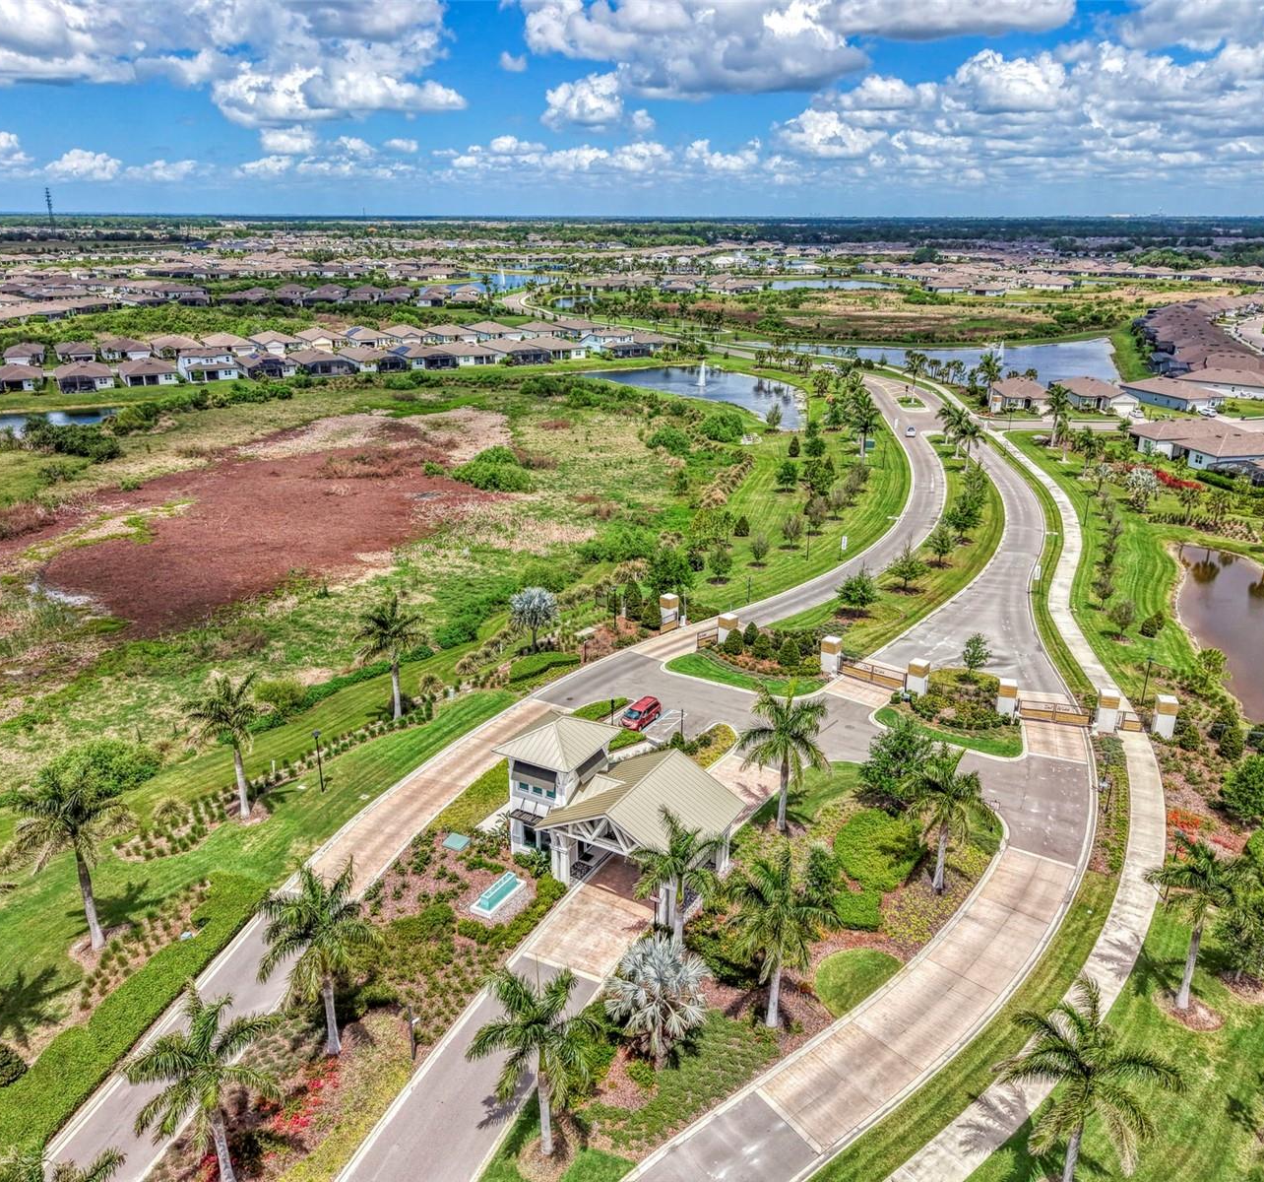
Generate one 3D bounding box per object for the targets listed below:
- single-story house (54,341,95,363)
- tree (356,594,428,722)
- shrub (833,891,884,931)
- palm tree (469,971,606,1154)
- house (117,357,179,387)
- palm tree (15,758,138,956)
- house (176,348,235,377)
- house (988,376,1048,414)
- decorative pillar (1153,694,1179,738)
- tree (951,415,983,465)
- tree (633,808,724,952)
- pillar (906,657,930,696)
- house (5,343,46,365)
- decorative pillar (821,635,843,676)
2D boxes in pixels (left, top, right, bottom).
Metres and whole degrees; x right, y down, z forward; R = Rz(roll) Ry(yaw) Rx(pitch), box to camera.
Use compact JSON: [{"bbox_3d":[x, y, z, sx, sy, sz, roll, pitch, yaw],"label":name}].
[{"bbox_3d":[-171.753,-73.805,336.494,11.500,5.500,20.500,-10,22,-28],"label":"single-story house"},{"bbox_3d":[-21.232,6.120,97.415,6.300,11.800,6.300,0,19,0],"label":"tree"},{"bbox_3d":[14.869,20.896,71.314,2.850,1.000,2.700,0,19,0],"label":"shrub"},{"bbox_3d":[-4.396,22.660,51.714,6.000,10.300,6.000,0,19,0],"label":"palm tree"},{"bbox_3d":[-131.281,-59.839,296.114,12.700,5.700,20.000,-11,22,-30],"label":"house"},{"bbox_3d":[-32.191,15.868,63.985,7.100,12.110,7.100,0,19,0],"label":"palm tree"},{"bbox_3d":[-117.041,-63.051,301.066,12.200,7.800,19.000,-11,22,-28],"label":"house"},{"bbox_3d":[91.508,-47.480,260.467,11.500,5.600,18.000,-1,19,-4],"label":"house"},{"bbox_3d":[46.881,11.094,95.973,1.457,3.371,1.457,4,20,12],"label":"decorative pillar"},{"bbox_3d":[57.588,-24.969,187.444,5.470,8.920,5.470,0,19,0],"label":"tree"},{"bbox_3d":[2.864,17.500,65.110,5.400,9.500,5.400,0,19,0],"label":"tree"},{"bbox_3d":[27.323,8.297,103.999,1.479,3.328,1.479,13,23,33],"label":"pillar"},{"bbox_3d":[-185.478,-72.393,334.122,10.900,5.300,20.000,-9,21,-24],"label":"house"},{"bbox_3d":[19.524,6.348,107.283,1.420,3.280,1.420,15,24,37],"label":"decorative pillar"}]

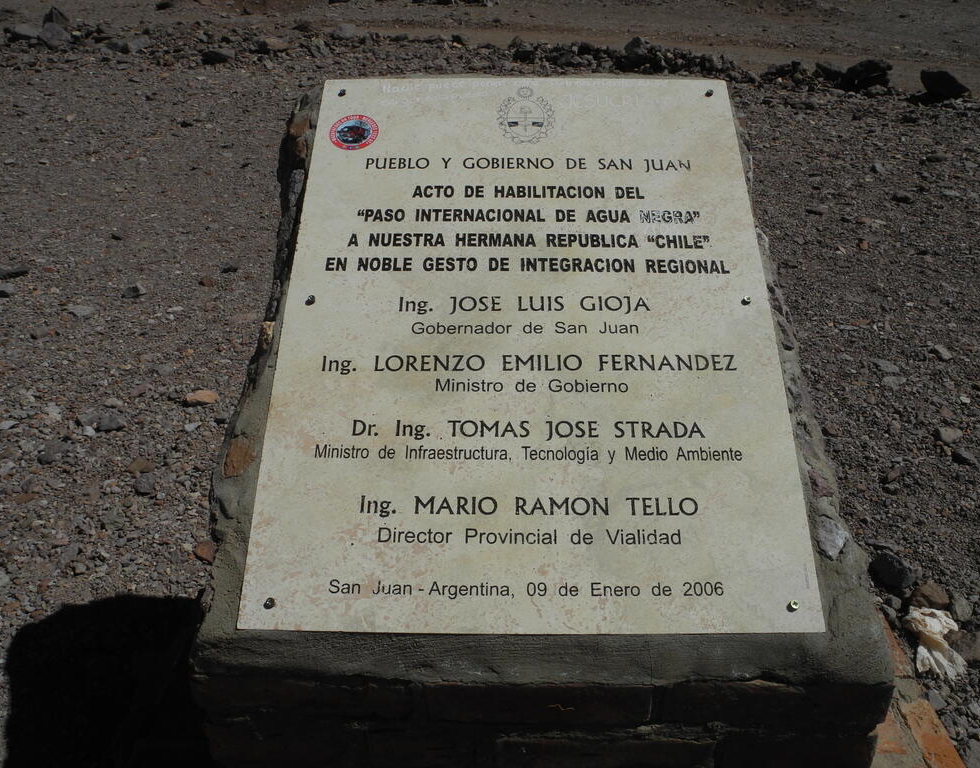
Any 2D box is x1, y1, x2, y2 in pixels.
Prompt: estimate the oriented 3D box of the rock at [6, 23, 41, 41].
[{"bbox_3d":[-5.554,-4.194,9.875,0.348,0.188,0.261,0,30,0],"label":"rock"}]

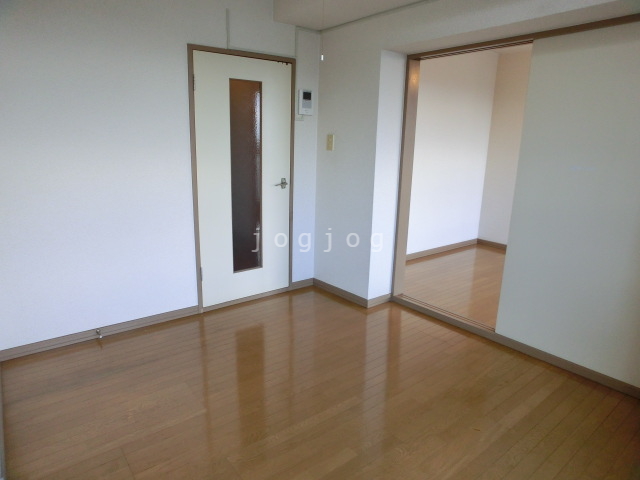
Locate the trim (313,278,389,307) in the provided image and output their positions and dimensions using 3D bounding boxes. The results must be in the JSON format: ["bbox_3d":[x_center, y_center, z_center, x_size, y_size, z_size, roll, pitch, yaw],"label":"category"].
[{"bbox_3d":[0.258,0.421,3.281,0.262,0.069,0.645,-9,17,-39],"label":"trim"}]

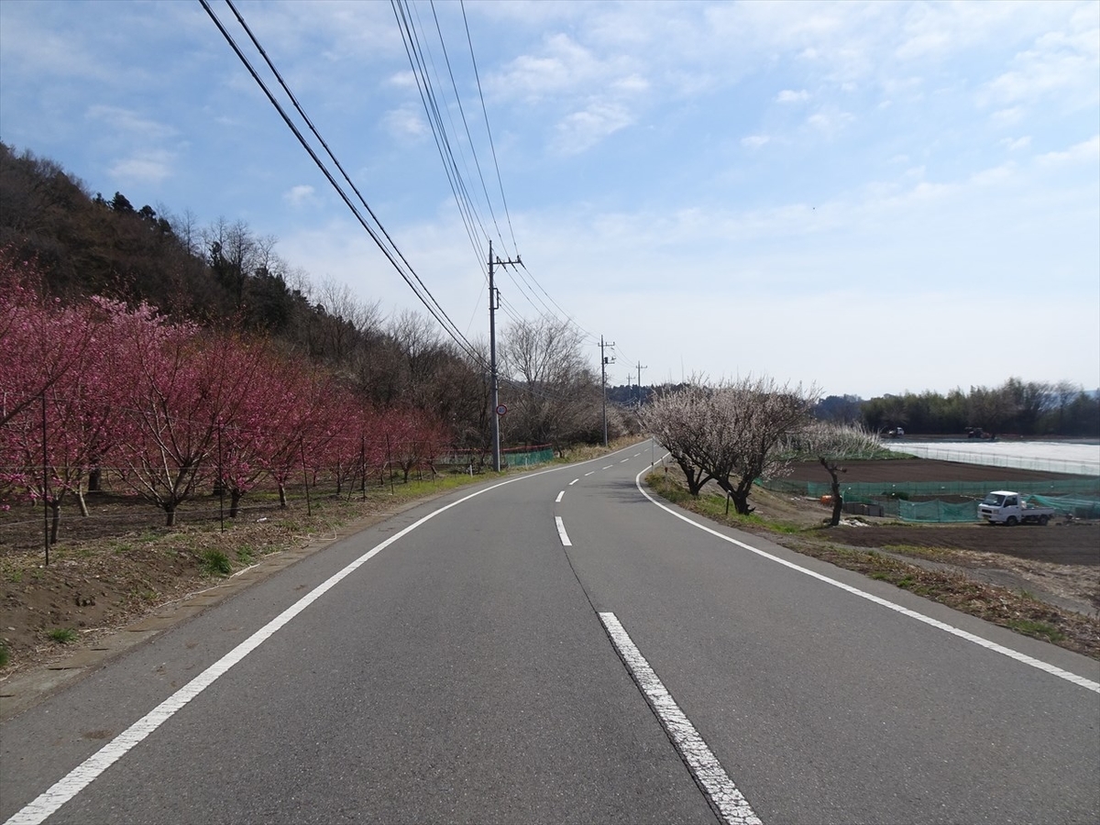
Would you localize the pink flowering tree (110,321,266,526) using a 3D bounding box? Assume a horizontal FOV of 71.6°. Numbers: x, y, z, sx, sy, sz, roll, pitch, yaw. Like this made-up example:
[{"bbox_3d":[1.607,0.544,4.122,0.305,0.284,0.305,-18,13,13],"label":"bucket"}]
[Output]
[{"bbox_3d":[-5.927,0.173,12.500,2.450,3.300,2.400,-1,-1,-26],"label":"pink flowering tree"}]

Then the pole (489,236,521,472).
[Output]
[{"bbox_3d":[-2.415,-3.127,42.300,1.830,12.800,0.450,-2,0,8],"label":"pole"}]

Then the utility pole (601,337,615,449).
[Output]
[{"bbox_3d":[6.474,-2.415,85.500,1.750,12.400,0.500,-2,0,13],"label":"utility pole"}]

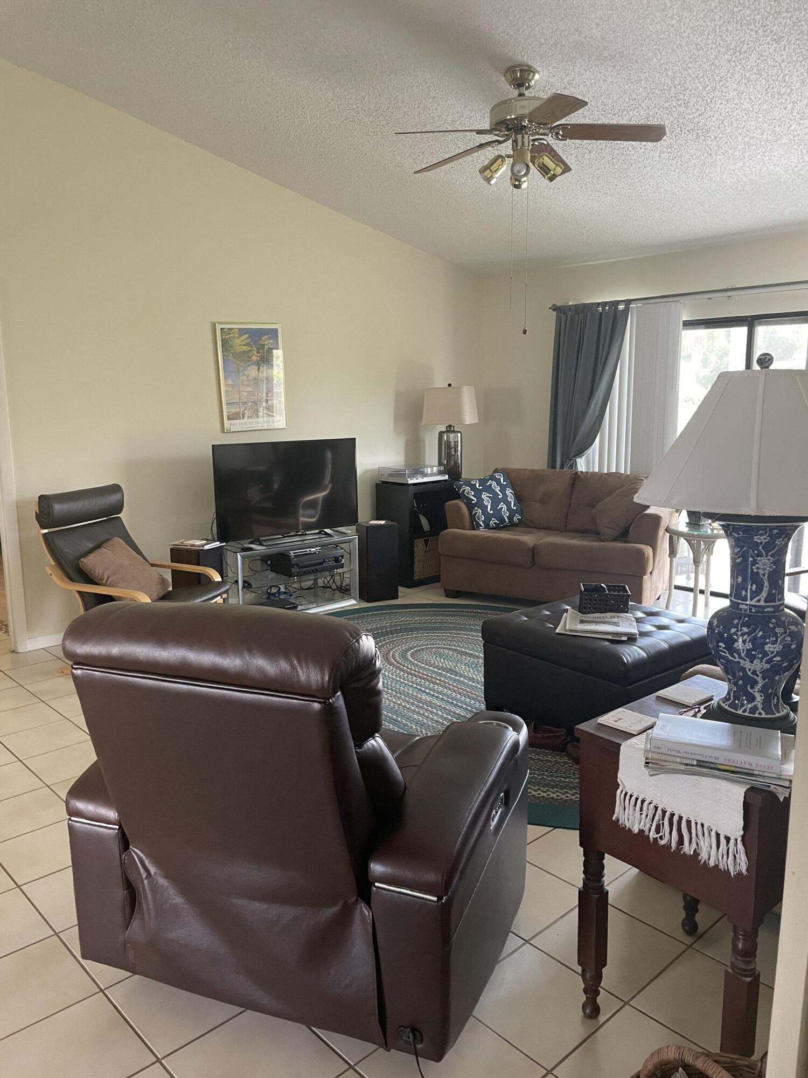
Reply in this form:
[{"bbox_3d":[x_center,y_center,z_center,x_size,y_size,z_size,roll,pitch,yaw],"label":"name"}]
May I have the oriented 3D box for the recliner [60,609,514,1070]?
[{"bbox_3d":[-0.278,0.588,2.093,1.020,1.000,0.900,4,10,21],"label":"recliner"}]

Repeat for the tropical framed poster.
[{"bbox_3d":[-1.027,-1.098,5.521,0.498,0.713,0.030,-11,15,-42],"label":"tropical framed poster"}]

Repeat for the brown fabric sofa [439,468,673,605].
[{"bbox_3d":[1.145,-0.012,5.975,1.530,0.890,0.900,5,11,29],"label":"brown fabric sofa"}]

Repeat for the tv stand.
[{"bbox_3d":[-0.815,0.256,5.600,1.020,0.508,0.420,-9,13,-42],"label":"tv stand"}]

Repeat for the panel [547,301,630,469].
[{"bbox_3d":[1.438,-0.744,6.341,0.140,2.140,0.700,-9,13,-42],"label":"panel"}]

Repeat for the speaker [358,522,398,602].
[{"bbox_3d":[-0.193,0.159,5.948,0.243,0.558,0.215,-5,11,-25],"label":"speaker"}]

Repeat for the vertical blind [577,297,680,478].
[{"bbox_3d":[1.628,-0.668,6.068,0.100,2.080,0.870,-9,13,-42],"label":"vertical blind"}]

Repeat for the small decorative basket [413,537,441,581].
[{"bbox_3d":[0.087,0.120,6.569,0.320,0.330,0.330,-9,13,-42],"label":"small decorative basket"}]

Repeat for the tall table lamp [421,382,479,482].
[{"bbox_3d":[0.389,-0.877,6.643,0.400,0.770,0.280,5,11,28],"label":"tall table lamp"}]

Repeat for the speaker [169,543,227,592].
[{"bbox_3d":[-1.286,0.315,5.083,0.215,0.565,0.240,3,10,21],"label":"speaker"}]

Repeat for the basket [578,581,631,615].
[{"bbox_3d":[0.957,0.284,3.863,0.215,0.102,0.175,2,10,10],"label":"basket"}]

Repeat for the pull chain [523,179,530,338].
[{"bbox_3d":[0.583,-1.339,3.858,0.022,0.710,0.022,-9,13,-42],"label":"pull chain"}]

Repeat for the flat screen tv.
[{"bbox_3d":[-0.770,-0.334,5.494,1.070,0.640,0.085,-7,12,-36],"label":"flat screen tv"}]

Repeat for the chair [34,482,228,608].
[{"bbox_3d":[-1.489,0.202,4.529,0.820,0.980,0.680,4,10,21],"label":"chair"}]

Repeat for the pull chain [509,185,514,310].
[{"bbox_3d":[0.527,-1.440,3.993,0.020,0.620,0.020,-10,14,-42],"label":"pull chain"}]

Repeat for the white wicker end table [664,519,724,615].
[{"bbox_3d":[2.050,0.215,5.525,0.510,0.583,0.510,-9,13,-42],"label":"white wicker end table"}]

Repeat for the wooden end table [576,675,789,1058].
[{"bbox_3d":[0.734,0.776,1.897,0.545,0.720,0.435,-9,13,-42],"label":"wooden end table"}]

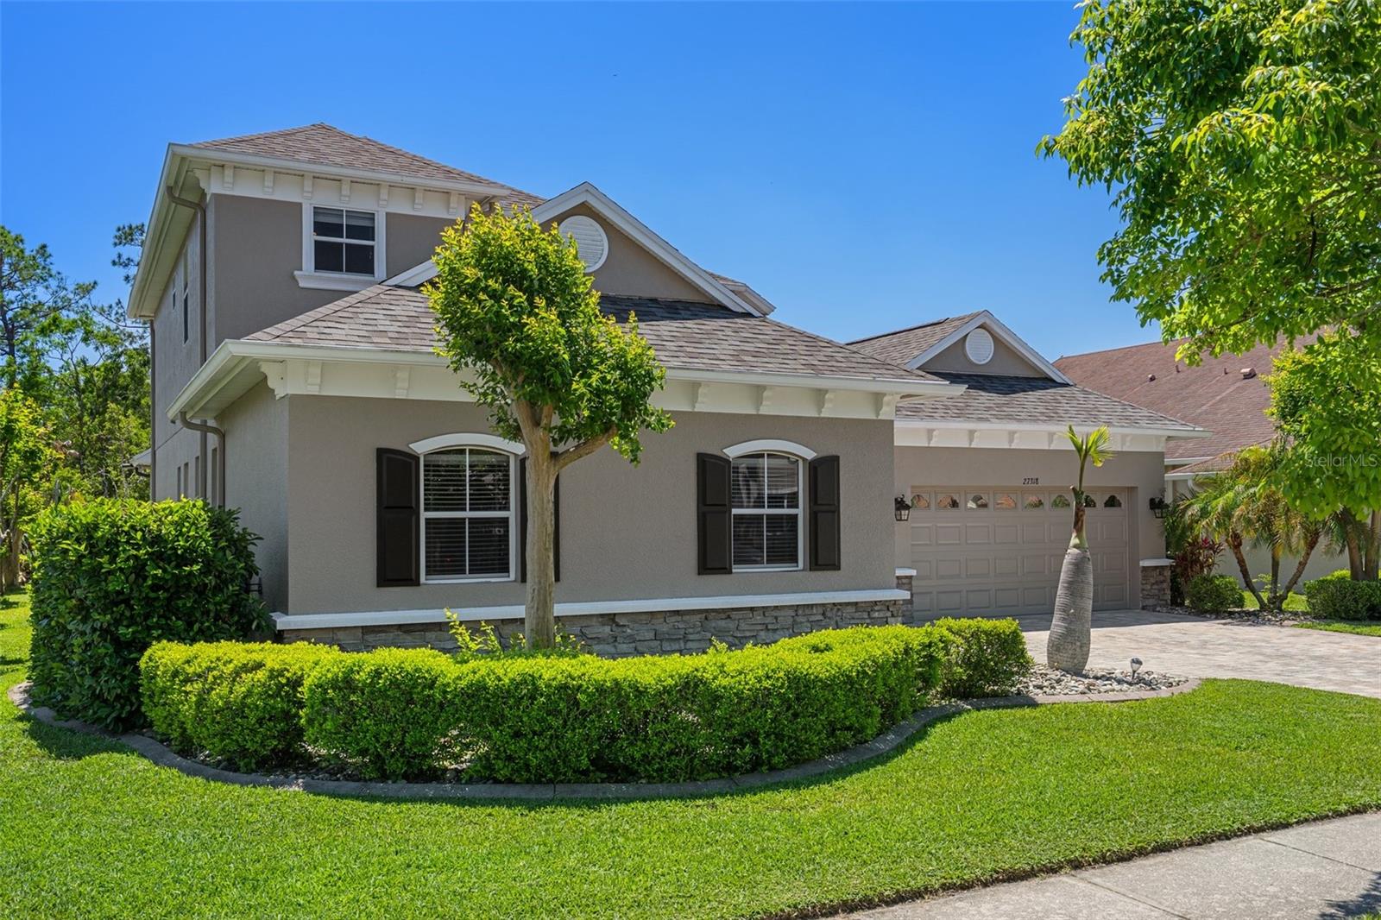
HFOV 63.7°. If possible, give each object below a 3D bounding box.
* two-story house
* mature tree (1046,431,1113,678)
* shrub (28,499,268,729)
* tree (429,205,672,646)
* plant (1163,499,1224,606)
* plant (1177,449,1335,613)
[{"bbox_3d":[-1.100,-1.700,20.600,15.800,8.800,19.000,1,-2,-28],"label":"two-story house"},{"bbox_3d":[4.240,0.950,12.150,0.680,2.680,0.600,1,-2,-28],"label":"mature tree"},{"bbox_3d":[-4.650,1.230,9.550,2.050,1.820,2.000,1,-2,-28],"label":"shrub"},{"bbox_3d":[-1.120,0.030,8.900,1.980,4.100,1.800,0,-2,0],"label":"tree"},{"bbox_3d":[9.000,1.630,19.900,1.200,1.950,1.100,1,-2,-28],"label":"plant"},{"bbox_3d":[9.850,1.180,19.300,2.650,2.900,2.500,1,-2,-28],"label":"plant"}]

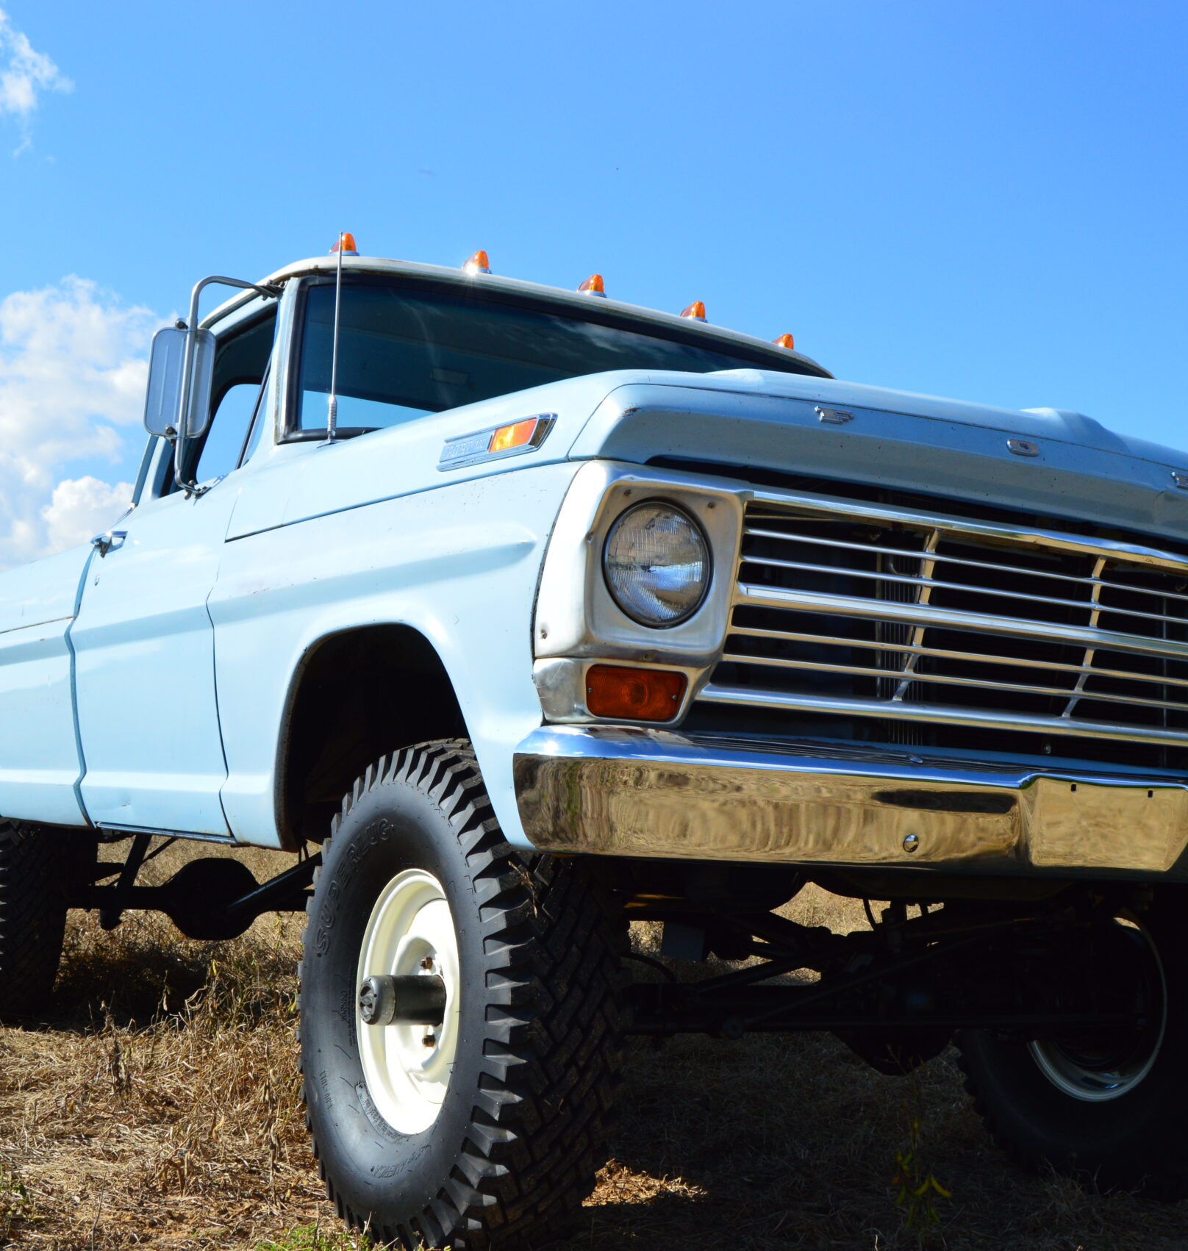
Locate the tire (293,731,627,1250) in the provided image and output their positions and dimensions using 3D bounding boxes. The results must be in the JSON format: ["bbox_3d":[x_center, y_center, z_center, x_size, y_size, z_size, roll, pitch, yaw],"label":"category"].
[{"bbox_3d":[-0.255,0.636,3.054,0.250,0.830,0.830,7,-7,-29],"label":"tire"}]

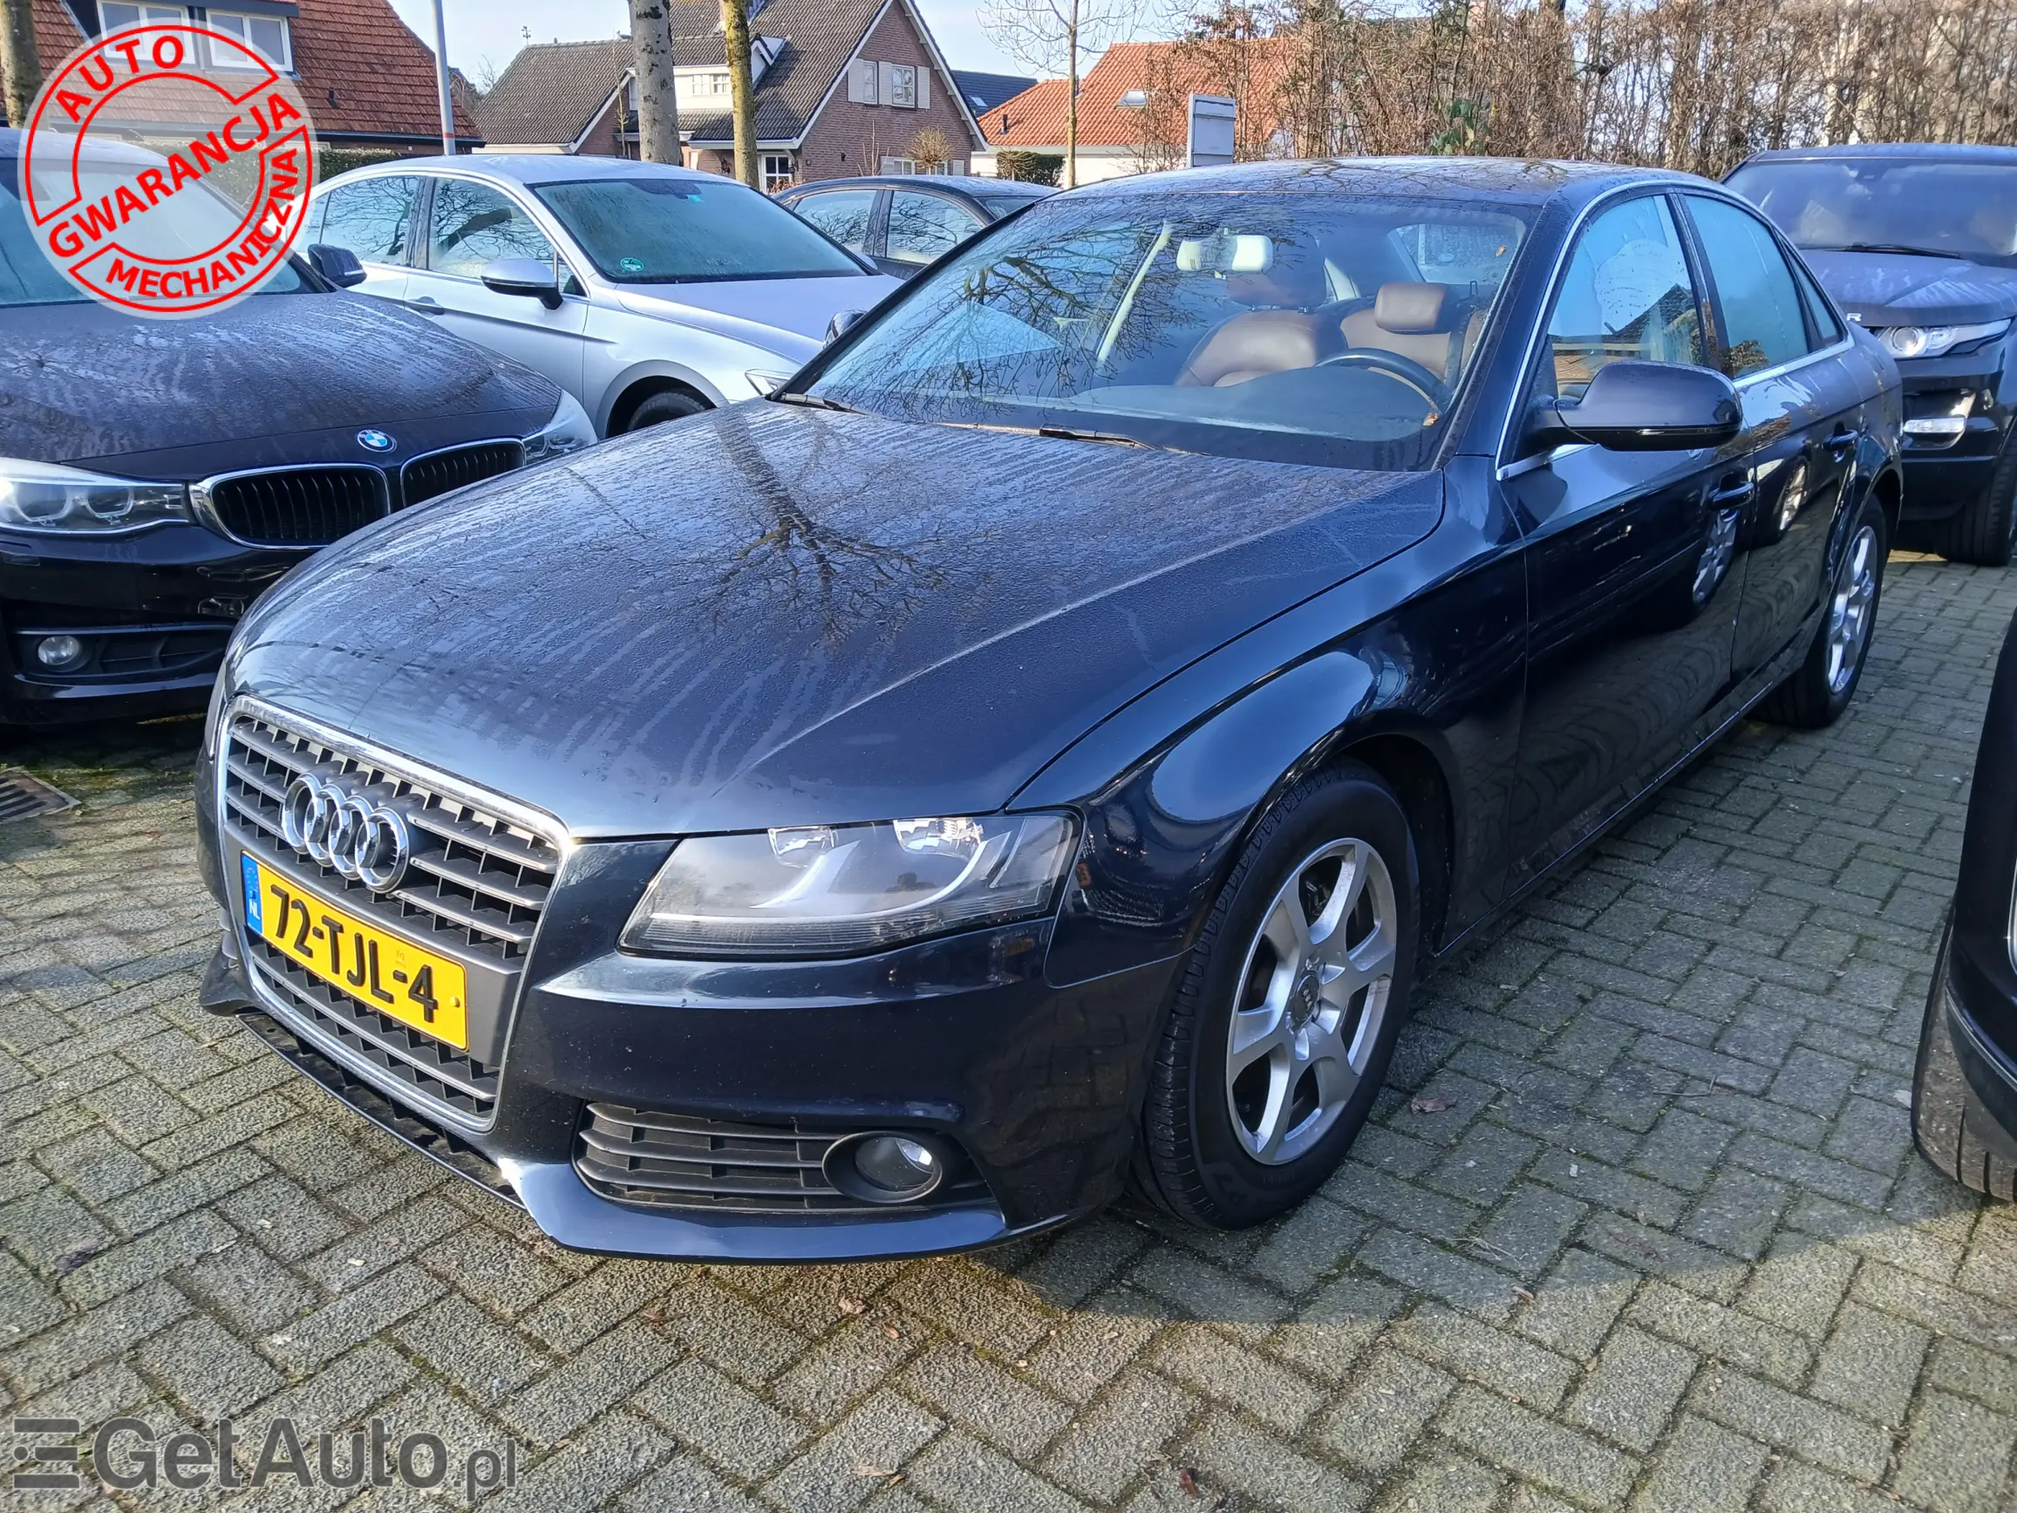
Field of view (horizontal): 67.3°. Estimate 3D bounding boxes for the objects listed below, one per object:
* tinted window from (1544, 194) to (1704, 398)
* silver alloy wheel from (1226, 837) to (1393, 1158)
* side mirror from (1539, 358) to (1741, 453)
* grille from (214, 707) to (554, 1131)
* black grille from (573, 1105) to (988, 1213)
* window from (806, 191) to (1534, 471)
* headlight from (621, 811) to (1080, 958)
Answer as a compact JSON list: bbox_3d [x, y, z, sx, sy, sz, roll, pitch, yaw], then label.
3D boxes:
[{"bbox_3d":[1.011,-0.776,2.571,0.070,0.400,0.830,-14,5,44],"label":"tinted window"},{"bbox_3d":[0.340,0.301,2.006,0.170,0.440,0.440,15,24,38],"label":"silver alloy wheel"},{"bbox_3d":[0.938,-0.510,2.208,0.235,0.142,0.180,15,24,38],"label":"side mirror"},{"bbox_3d":[-0.772,0.186,1.811,0.765,0.420,0.110,15,17,38],"label":"grille"},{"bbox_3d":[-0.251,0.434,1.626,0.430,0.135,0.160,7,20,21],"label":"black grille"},{"bbox_3d":[0.258,-0.805,2.766,1.420,0.140,0.850,15,54,38],"label":"window"},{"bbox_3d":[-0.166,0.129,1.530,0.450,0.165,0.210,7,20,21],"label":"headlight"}]

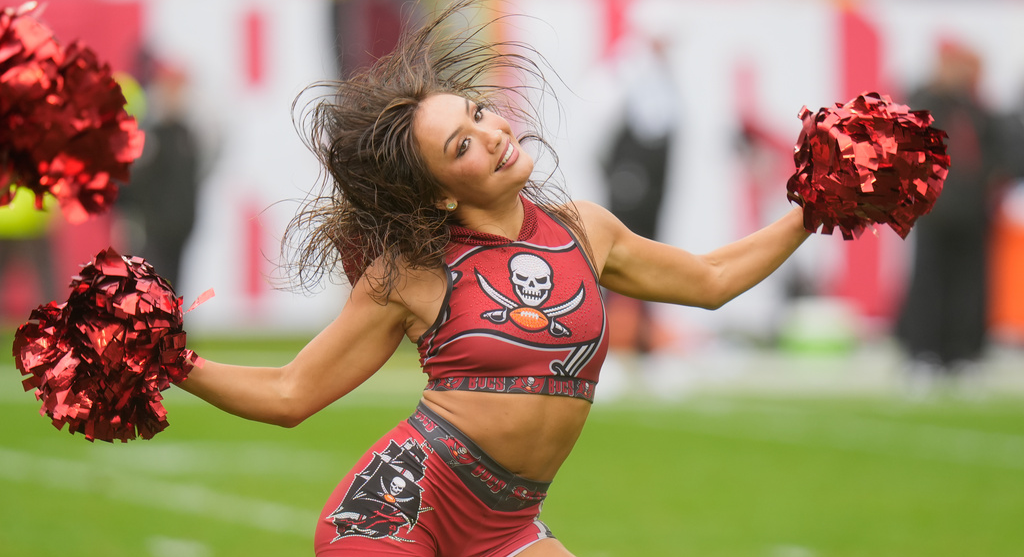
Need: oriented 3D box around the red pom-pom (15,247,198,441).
[{"bbox_3d":[-0.639,0.105,17.900,0.290,0.300,0.280,0,1,0],"label":"red pom-pom"}]

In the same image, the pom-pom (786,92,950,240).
[{"bbox_3d":[0.567,-0.178,18.100,0.260,0.240,0.250,0,1,0],"label":"pom-pom"}]

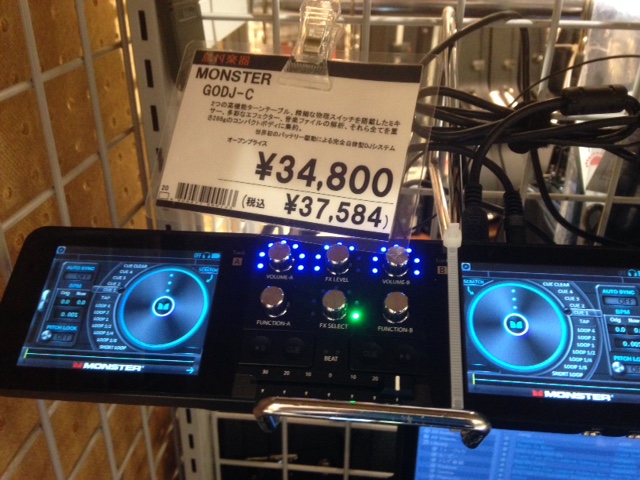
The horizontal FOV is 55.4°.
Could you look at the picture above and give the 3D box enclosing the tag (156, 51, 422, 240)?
[{"bbox_3d":[-0.015,-0.043,0.259,0.105,0.074,0.002,9,-9,17],"label":"tag"}]

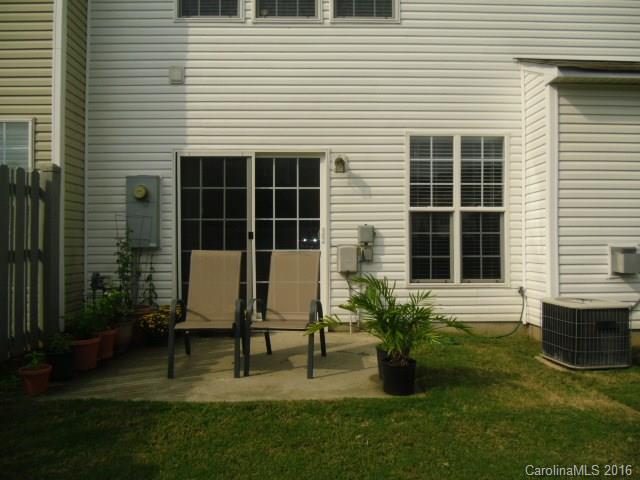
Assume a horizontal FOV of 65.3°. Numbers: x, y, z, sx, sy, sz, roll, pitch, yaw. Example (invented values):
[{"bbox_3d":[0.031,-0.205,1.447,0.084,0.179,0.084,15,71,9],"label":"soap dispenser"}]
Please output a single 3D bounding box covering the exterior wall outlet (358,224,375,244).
[{"bbox_3d":[0.552,-0.065,5.931,0.190,0.226,0.100,0,-1,-1],"label":"exterior wall outlet"}]

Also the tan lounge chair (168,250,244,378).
[{"bbox_3d":[-0.977,0.610,4.460,0.600,1.020,0.800,0,-1,-4],"label":"tan lounge chair"}]

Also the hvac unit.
[{"bbox_3d":[2.491,0.853,4.695,0.550,0.570,0.550,0,-1,-9],"label":"hvac unit"}]

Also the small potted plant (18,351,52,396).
[{"bbox_3d":[-2.120,0.980,3.720,0.260,0.310,0.260,0,-1,-1],"label":"small potted plant"}]

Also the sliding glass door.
[{"bbox_3d":[-0.830,0.000,6.040,1.790,2.100,0.110,0,-1,-1],"label":"sliding glass door"}]

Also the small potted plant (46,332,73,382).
[{"bbox_3d":[-2.110,0.938,4.070,0.240,0.370,0.240,0,-1,-1],"label":"small potted plant"}]

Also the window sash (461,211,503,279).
[{"bbox_3d":[1.943,0.086,5.975,0.515,0.840,0.050,0,-1,-1],"label":"window sash"}]

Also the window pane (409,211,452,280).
[{"bbox_3d":[1.345,0.079,6.050,0.490,0.830,0.040,0,-1,-1],"label":"window pane"}]

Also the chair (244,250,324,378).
[{"bbox_3d":[-0.280,0.610,4.460,0.590,1.020,0.800,0,-1,7],"label":"chair"}]

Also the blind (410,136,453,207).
[{"bbox_3d":[1.358,-0.834,6.063,0.526,0.862,0.050,0,-1,-1],"label":"blind"}]

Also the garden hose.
[{"bbox_3d":[2.082,0.879,5.887,0.708,0.613,0.200,0,-1,-1],"label":"garden hose"}]

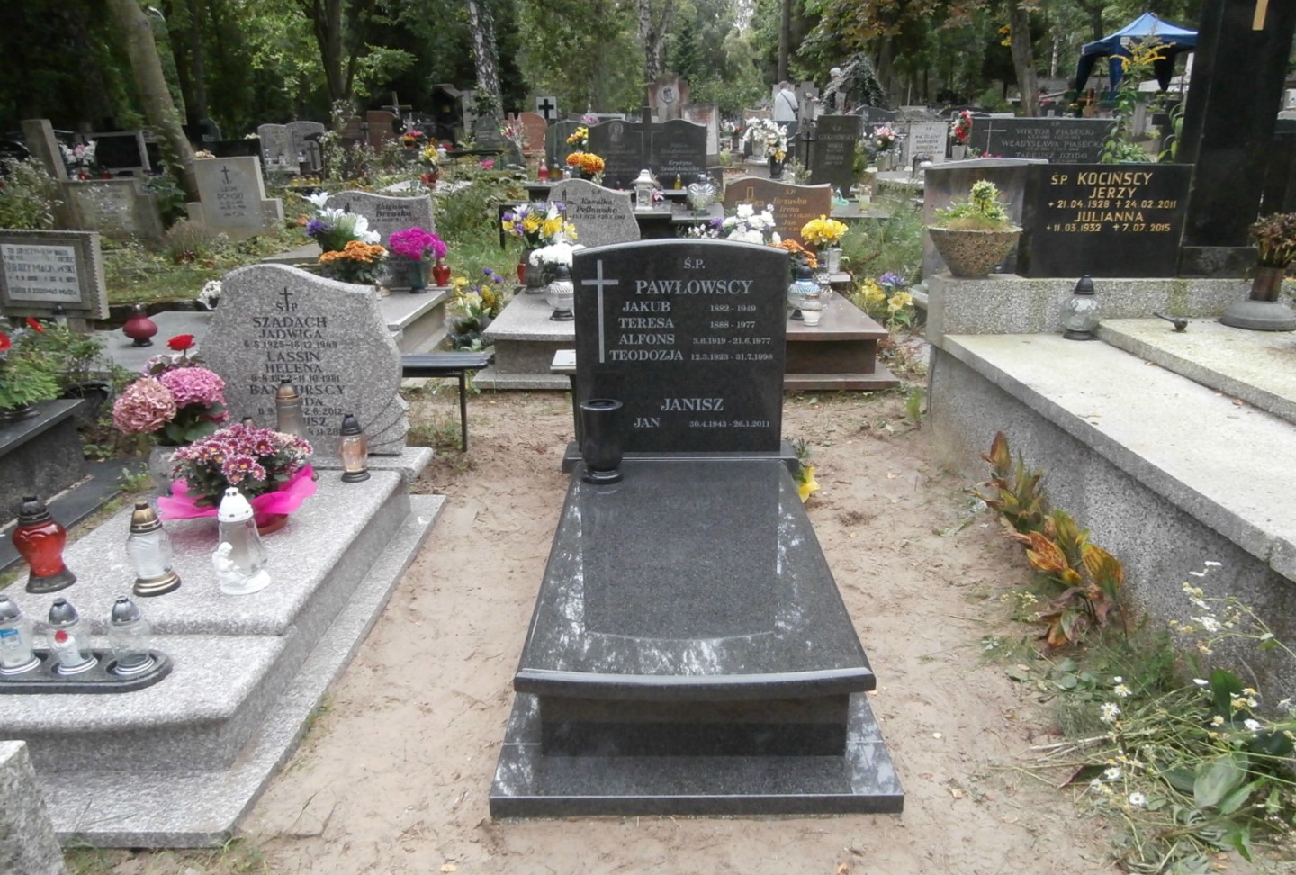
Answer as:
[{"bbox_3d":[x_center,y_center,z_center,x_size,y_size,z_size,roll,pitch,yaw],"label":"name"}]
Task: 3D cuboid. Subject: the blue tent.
[{"bbox_3d":[16.337,-12.348,29.500,3.000,3.100,3.000,2,17,6],"label":"blue tent"}]

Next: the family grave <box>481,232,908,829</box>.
[{"bbox_3d":[0.119,0.046,2.861,0.980,1.186,1.891,0,18,1],"label":"family grave"}]

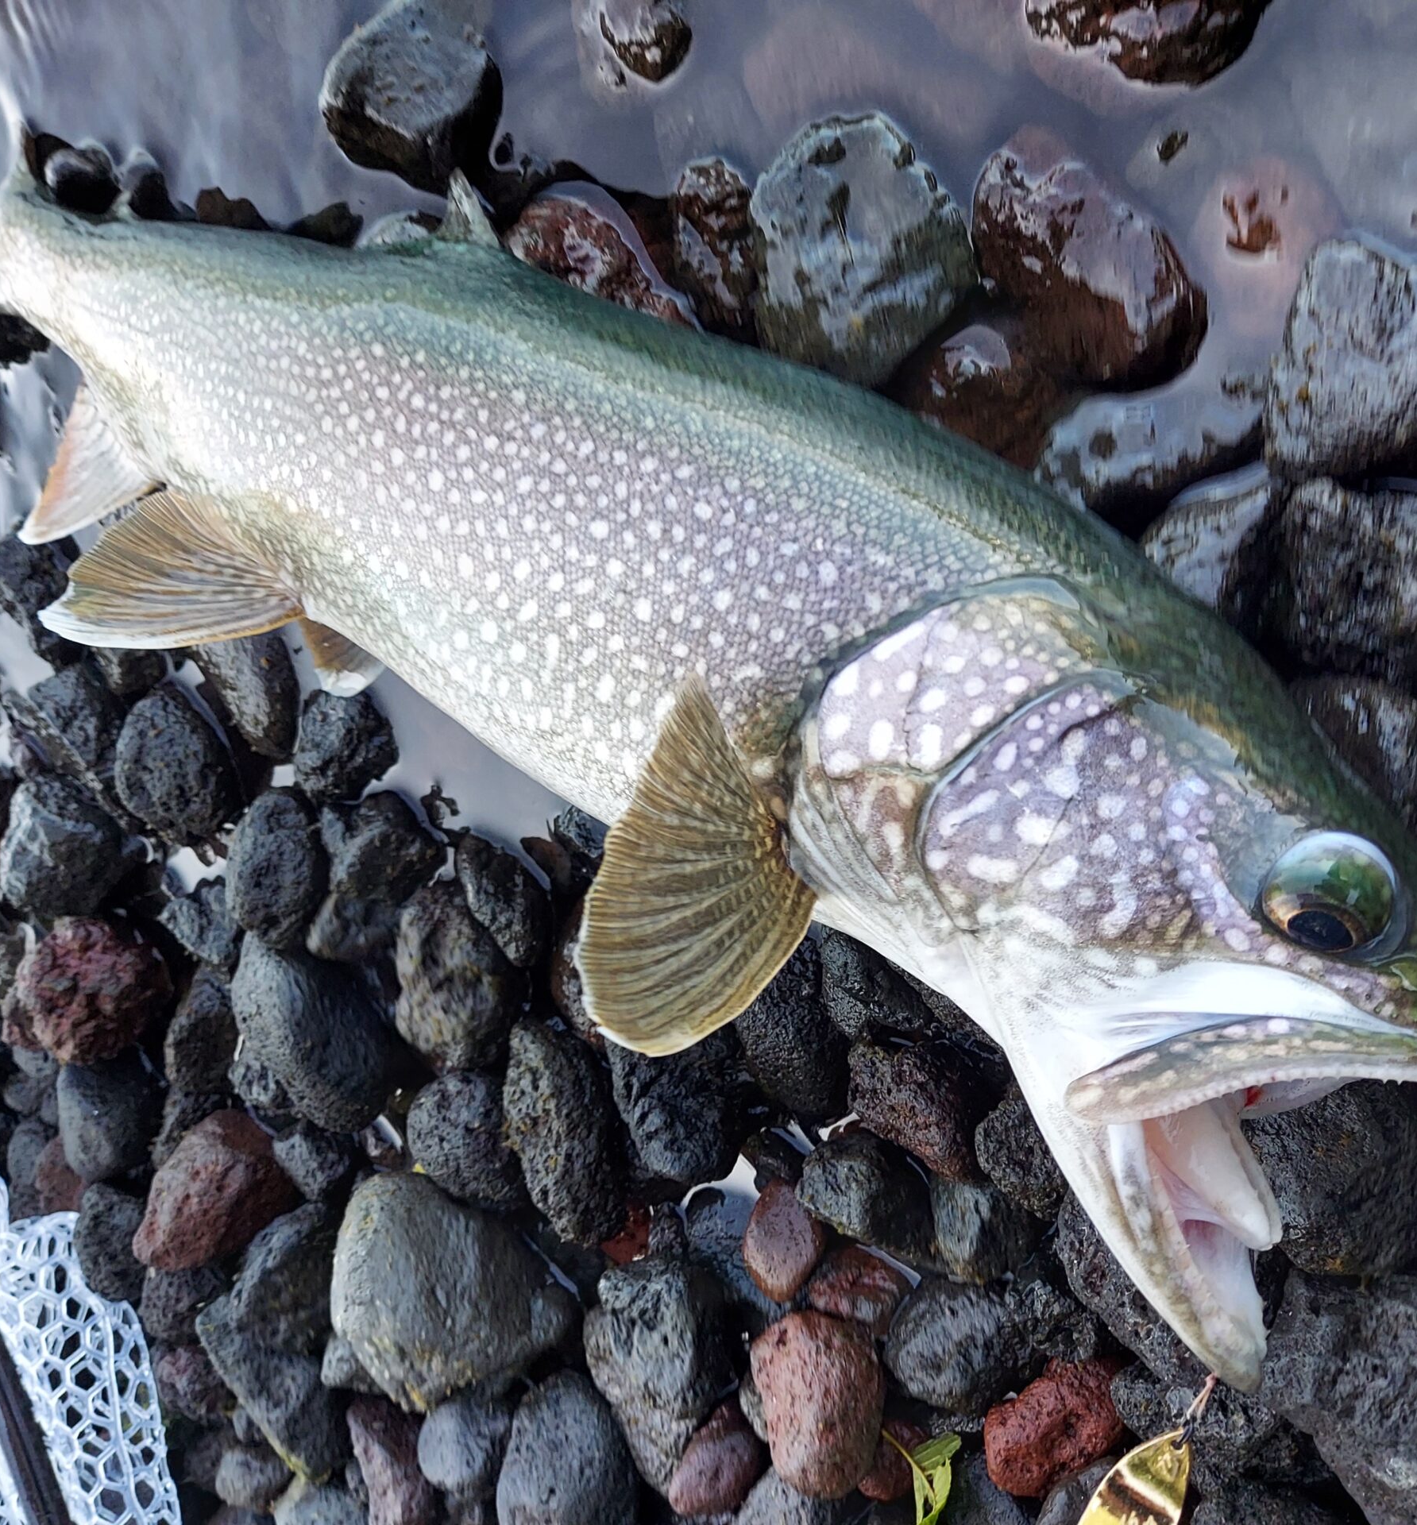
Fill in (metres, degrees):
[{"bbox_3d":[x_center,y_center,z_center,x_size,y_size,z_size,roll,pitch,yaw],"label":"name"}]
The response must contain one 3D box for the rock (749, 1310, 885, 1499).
[{"bbox_3d":[0.030,0.180,0.413,0.040,0.034,0.051,0,90,38],"label":"rock"}]

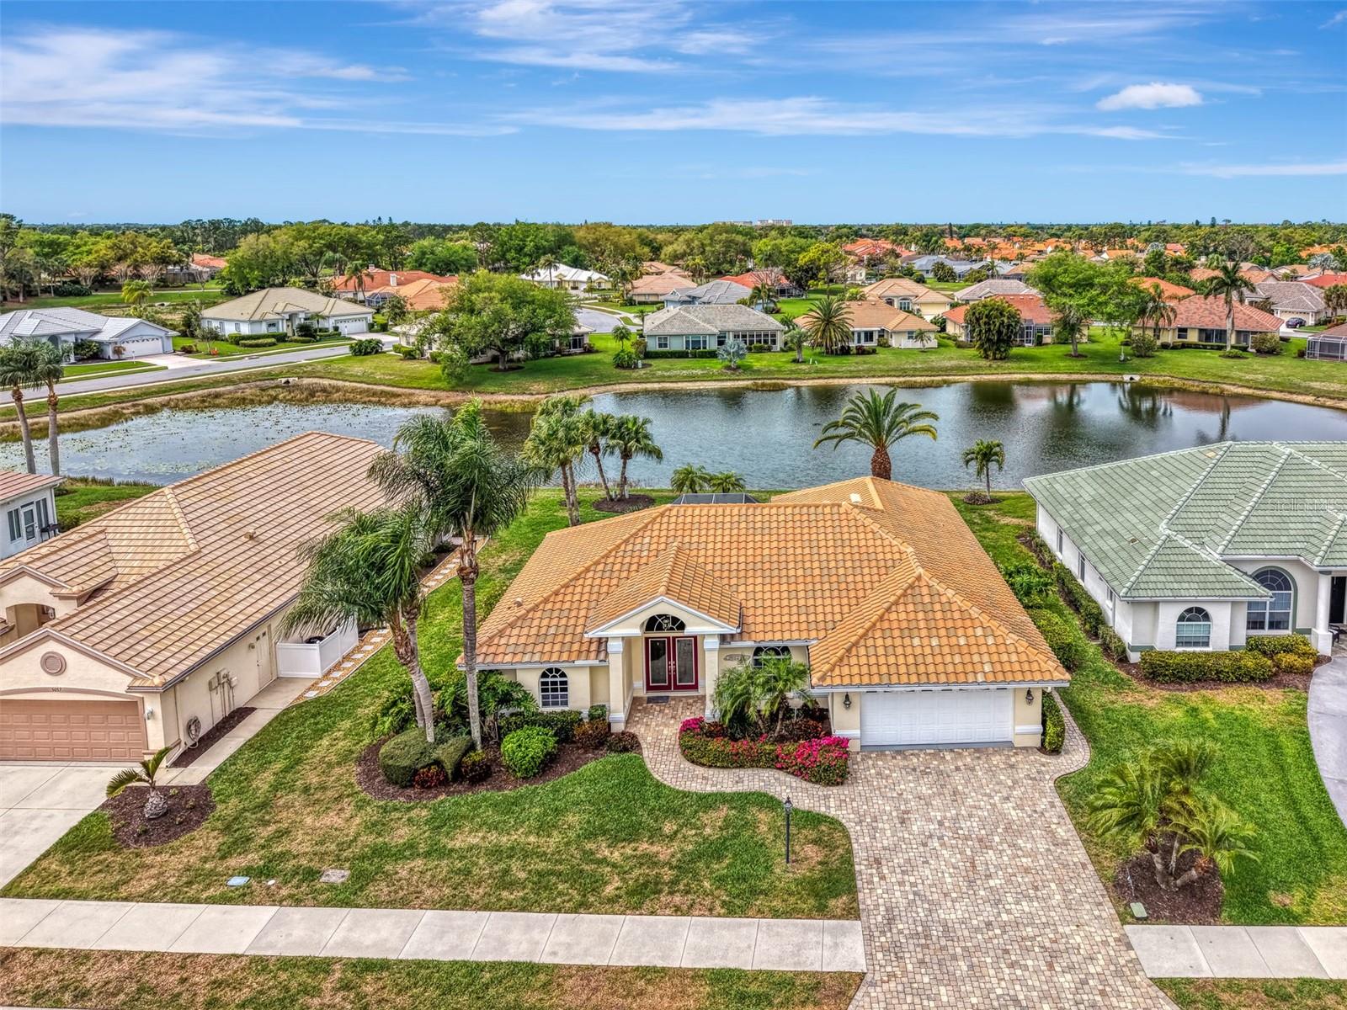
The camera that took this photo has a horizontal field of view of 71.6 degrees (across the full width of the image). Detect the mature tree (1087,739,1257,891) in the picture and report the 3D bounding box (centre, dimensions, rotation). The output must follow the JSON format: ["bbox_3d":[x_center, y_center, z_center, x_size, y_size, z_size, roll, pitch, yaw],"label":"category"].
[{"bbox_3d":[12.643,7.878,23.698,3.900,3.810,3.600,0,17,0],"label":"mature tree"}]

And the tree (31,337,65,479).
[{"bbox_3d":[-38.912,-5.387,58.090,2.600,9.510,2.600,0,17,0],"label":"tree"}]

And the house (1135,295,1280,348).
[{"bbox_3d":[71.500,-24.871,126.723,16.800,6.100,14.500,7,18,23],"label":"house"}]

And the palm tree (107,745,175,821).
[{"bbox_3d":[-15.192,7.827,26.355,1.900,2.200,1.700,0,17,0],"label":"palm tree"}]

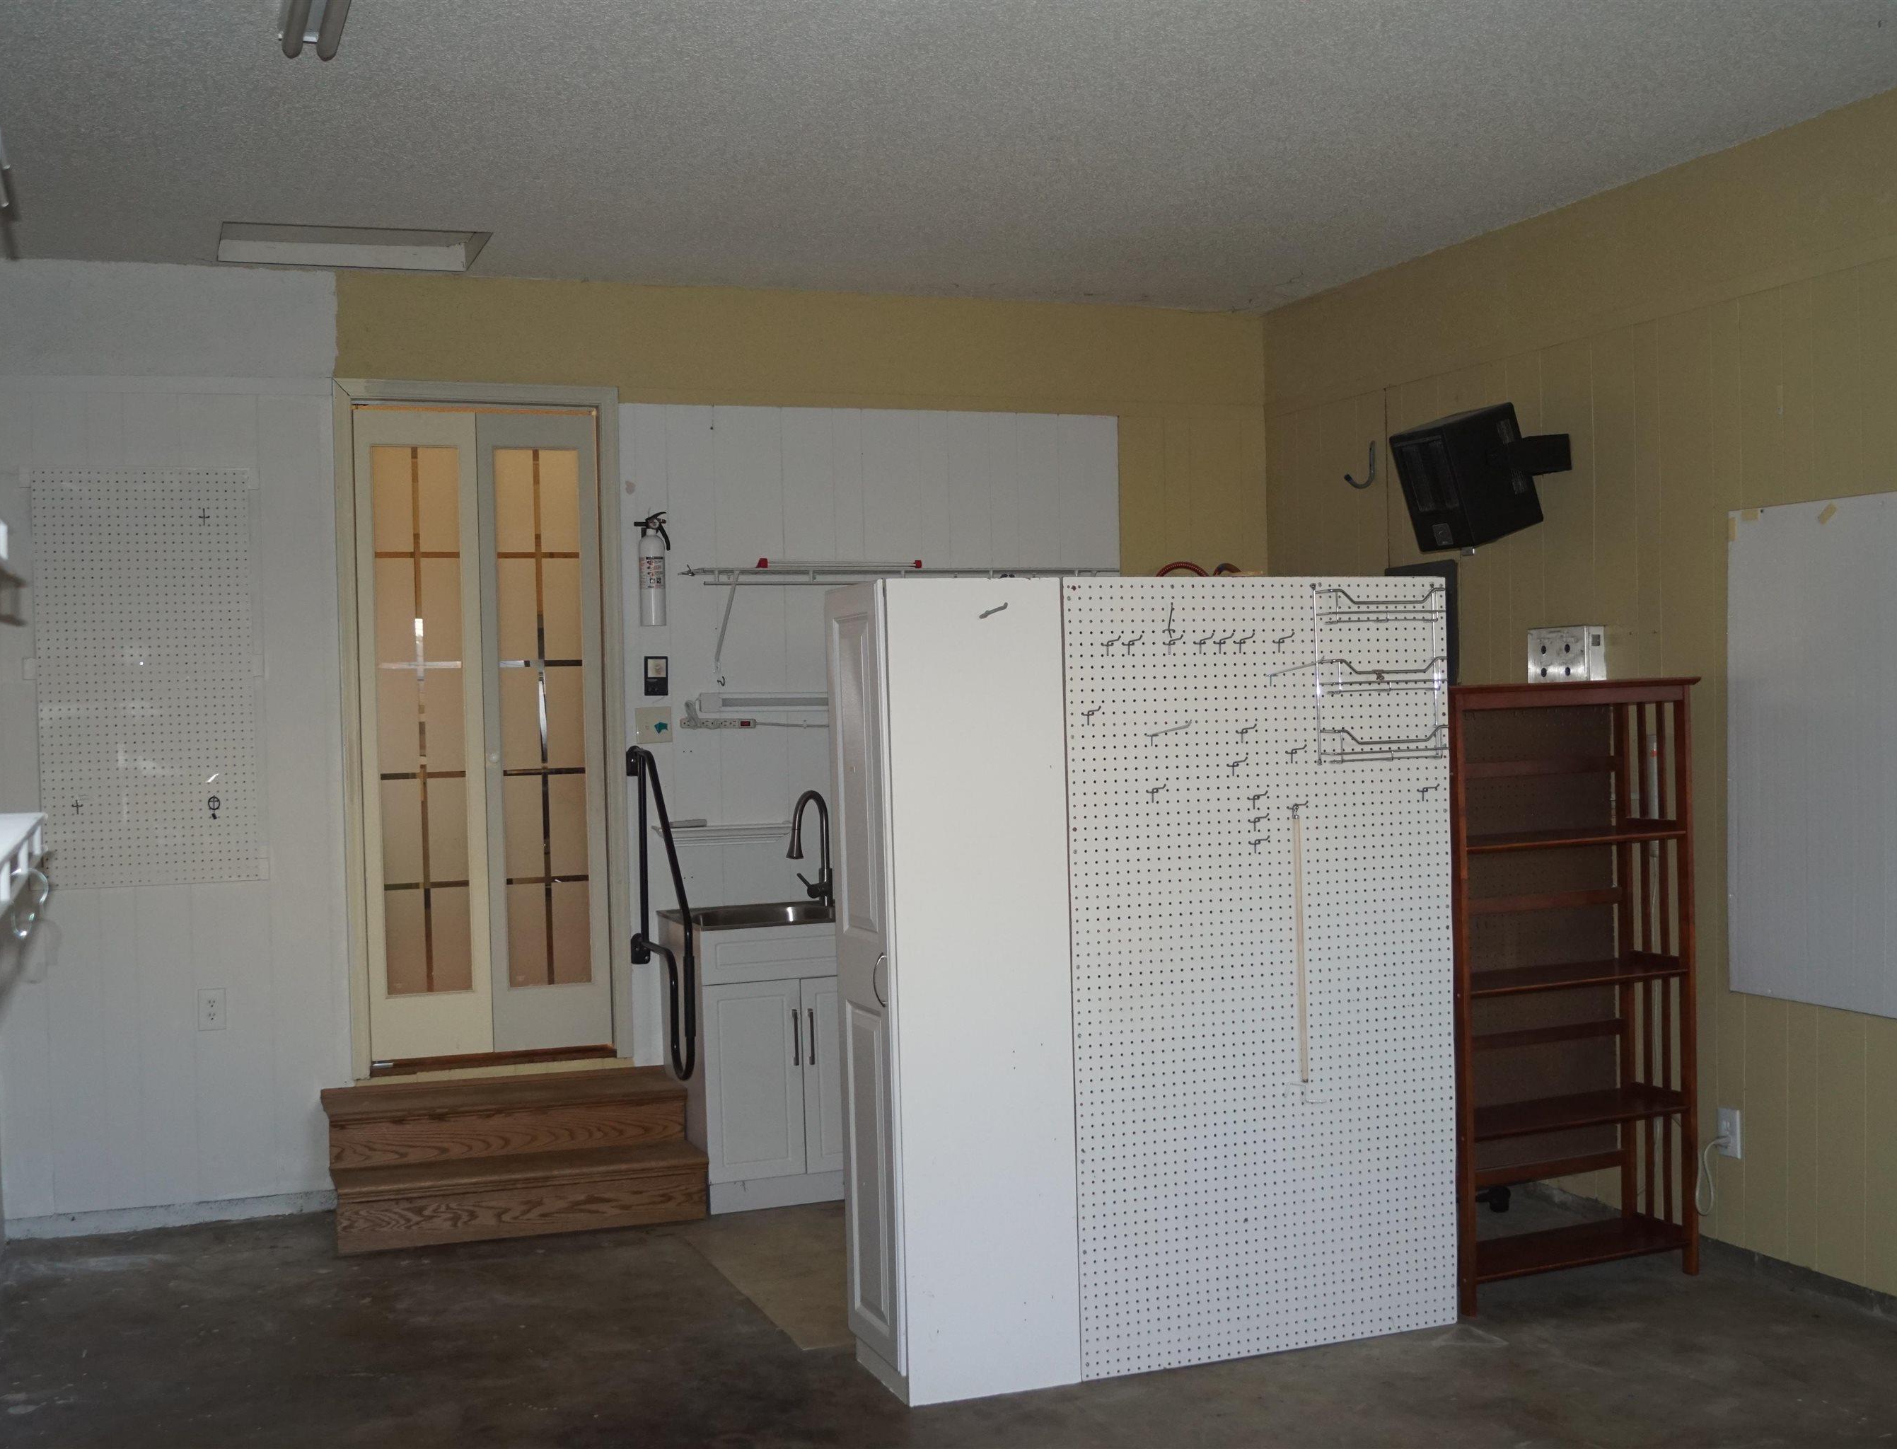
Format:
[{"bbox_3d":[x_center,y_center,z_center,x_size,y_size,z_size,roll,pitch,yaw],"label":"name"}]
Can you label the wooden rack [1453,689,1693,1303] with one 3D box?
[{"bbox_3d":[1.489,0.649,4.974,0.755,1.510,0.315,-2,1,-21],"label":"wooden rack"}]

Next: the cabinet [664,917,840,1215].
[{"bbox_3d":[-0.513,1.009,6.171,0.600,0.856,0.486,-2,1,-21],"label":"cabinet"}]

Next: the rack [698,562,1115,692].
[{"bbox_3d":[-0.156,-0.322,6.385,1.420,0.390,0.315,-2,1,-21],"label":"rack"}]

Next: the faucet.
[{"bbox_3d":[-0.440,0.401,6.340,0.060,0.375,0.220,-1,1,29],"label":"faucet"}]

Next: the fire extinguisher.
[{"bbox_3d":[-0.917,-0.482,6.204,0.105,0.360,0.100,-2,1,-21],"label":"fire extinguisher"}]

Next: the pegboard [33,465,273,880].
[{"bbox_3d":[-2.304,-0.135,5.727,0.625,1.220,0.020,-2,1,-21],"label":"pegboard"}]

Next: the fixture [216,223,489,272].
[{"bbox_3d":[-1.693,-1.382,5.647,0.710,0.085,0.530,-2,2,-20],"label":"fixture"}]

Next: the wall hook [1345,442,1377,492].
[{"bbox_3d":[1.328,-0.828,6.370,0.100,0.155,0.025,-2,1,-21],"label":"wall hook"}]

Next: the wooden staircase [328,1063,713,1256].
[{"bbox_3d":[-1.280,1.264,5.857,1.060,0.378,0.535,-2,1,-21],"label":"wooden staircase"}]

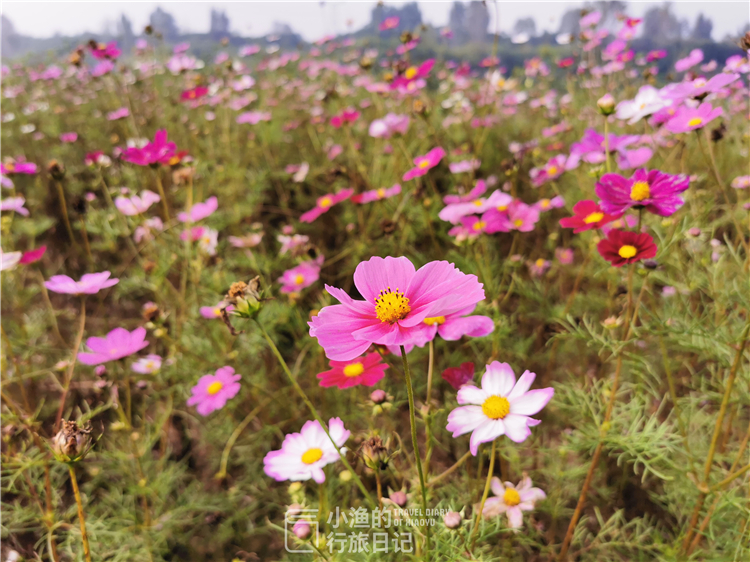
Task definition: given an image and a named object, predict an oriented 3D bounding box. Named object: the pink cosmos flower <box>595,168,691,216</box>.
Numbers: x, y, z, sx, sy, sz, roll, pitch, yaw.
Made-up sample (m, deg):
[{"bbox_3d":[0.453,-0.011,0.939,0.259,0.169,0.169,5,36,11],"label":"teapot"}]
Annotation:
[{"bbox_3d":[0.222,-0.070,0.489,0.072,0.024,0.072,-3,33,1],"label":"pink cosmos flower"}]

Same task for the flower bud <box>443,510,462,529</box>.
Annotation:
[{"bbox_3d":[0.049,0.151,0.370,0.011,0.011,0.011,0,27,0],"label":"flower bud"}]

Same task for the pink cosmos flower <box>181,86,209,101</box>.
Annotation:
[{"bbox_3d":[-0.430,-0.447,1.401,0.068,0.018,0.068,-11,29,4],"label":"pink cosmos flower"}]

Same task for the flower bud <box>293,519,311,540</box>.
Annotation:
[{"bbox_3d":[-0.046,0.157,0.370,0.011,0.013,0.011,-17,7,-14],"label":"flower bud"}]

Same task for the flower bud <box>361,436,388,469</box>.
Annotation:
[{"bbox_3d":[0.000,0.103,0.351,0.017,0.021,0.017,0,24,0],"label":"flower bud"}]

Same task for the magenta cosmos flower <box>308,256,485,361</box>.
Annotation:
[{"bbox_3d":[0.010,0.015,0.255,0.076,0.026,0.074,-12,23,2],"label":"magenta cosmos flower"}]

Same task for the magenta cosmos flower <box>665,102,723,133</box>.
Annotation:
[{"bbox_3d":[0.437,-0.220,0.802,0.070,0.018,0.070,-23,32,9],"label":"magenta cosmos flower"}]

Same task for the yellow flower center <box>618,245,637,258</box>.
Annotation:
[{"bbox_3d":[0.199,-0.022,0.460,0.014,0.006,0.014,0,39,23],"label":"yellow flower center"}]

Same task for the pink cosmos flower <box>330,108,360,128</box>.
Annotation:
[{"bbox_3d":[-0.056,-0.321,1.165,0.063,0.028,0.063,-17,23,7],"label":"pink cosmos flower"}]

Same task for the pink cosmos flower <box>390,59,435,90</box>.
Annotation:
[{"bbox_3d":[0.050,-0.261,0.750,0.066,0.020,0.066,-31,32,13],"label":"pink cosmos flower"}]

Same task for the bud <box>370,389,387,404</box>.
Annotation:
[{"bbox_3d":[0.003,0.087,0.440,0.011,0.011,0.011,-3,9,0],"label":"bud"}]

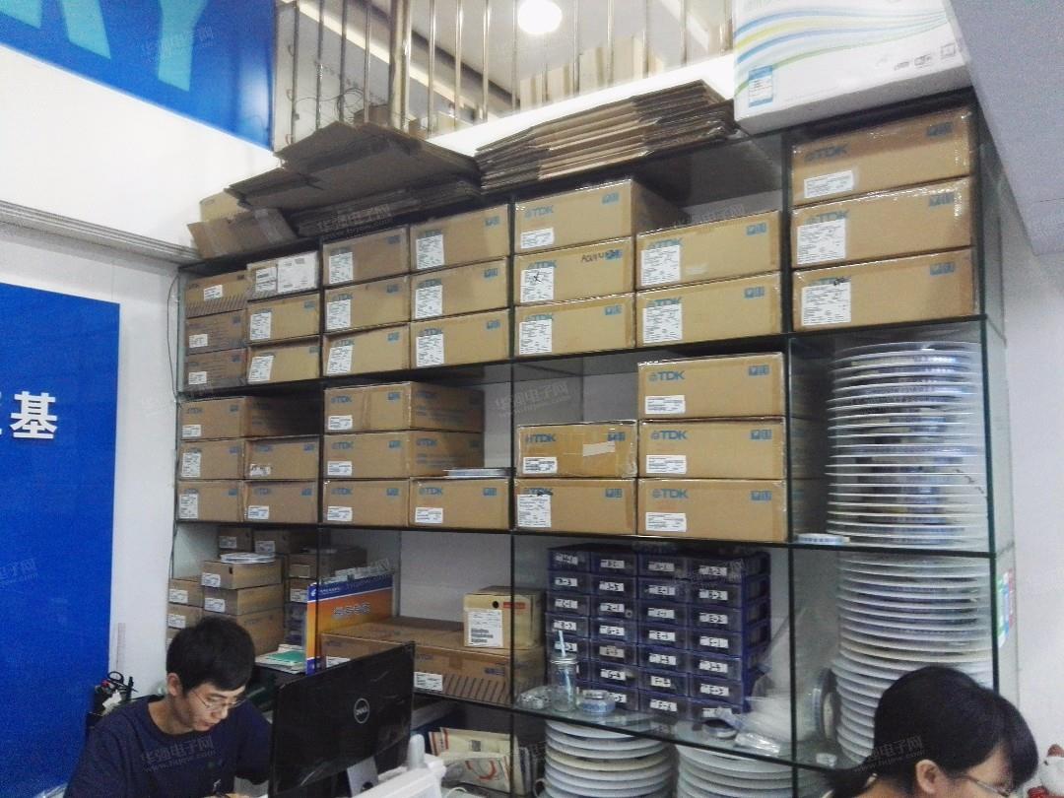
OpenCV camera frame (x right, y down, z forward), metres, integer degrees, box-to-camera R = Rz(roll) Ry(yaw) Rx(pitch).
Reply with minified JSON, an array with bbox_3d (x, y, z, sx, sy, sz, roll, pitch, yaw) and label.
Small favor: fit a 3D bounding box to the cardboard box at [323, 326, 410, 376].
[{"bbox_3d":[-0.406,-0.132,2.763,0.355,0.136,0.353,-3,-5,34],"label":"cardboard box"}]

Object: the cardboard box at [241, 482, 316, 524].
[{"bbox_3d":[-0.717,0.348,2.947,0.353,0.137,0.353,-4,-6,34],"label":"cardboard box"}]

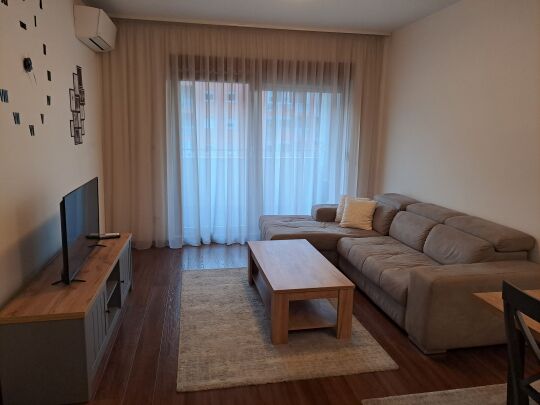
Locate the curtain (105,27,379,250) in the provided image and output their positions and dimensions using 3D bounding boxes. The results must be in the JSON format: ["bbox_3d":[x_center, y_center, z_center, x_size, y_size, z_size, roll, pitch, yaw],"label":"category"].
[{"bbox_3d":[-0.227,-0.785,4.841,3.461,2.660,0.140,-1,10,-11],"label":"curtain"}]

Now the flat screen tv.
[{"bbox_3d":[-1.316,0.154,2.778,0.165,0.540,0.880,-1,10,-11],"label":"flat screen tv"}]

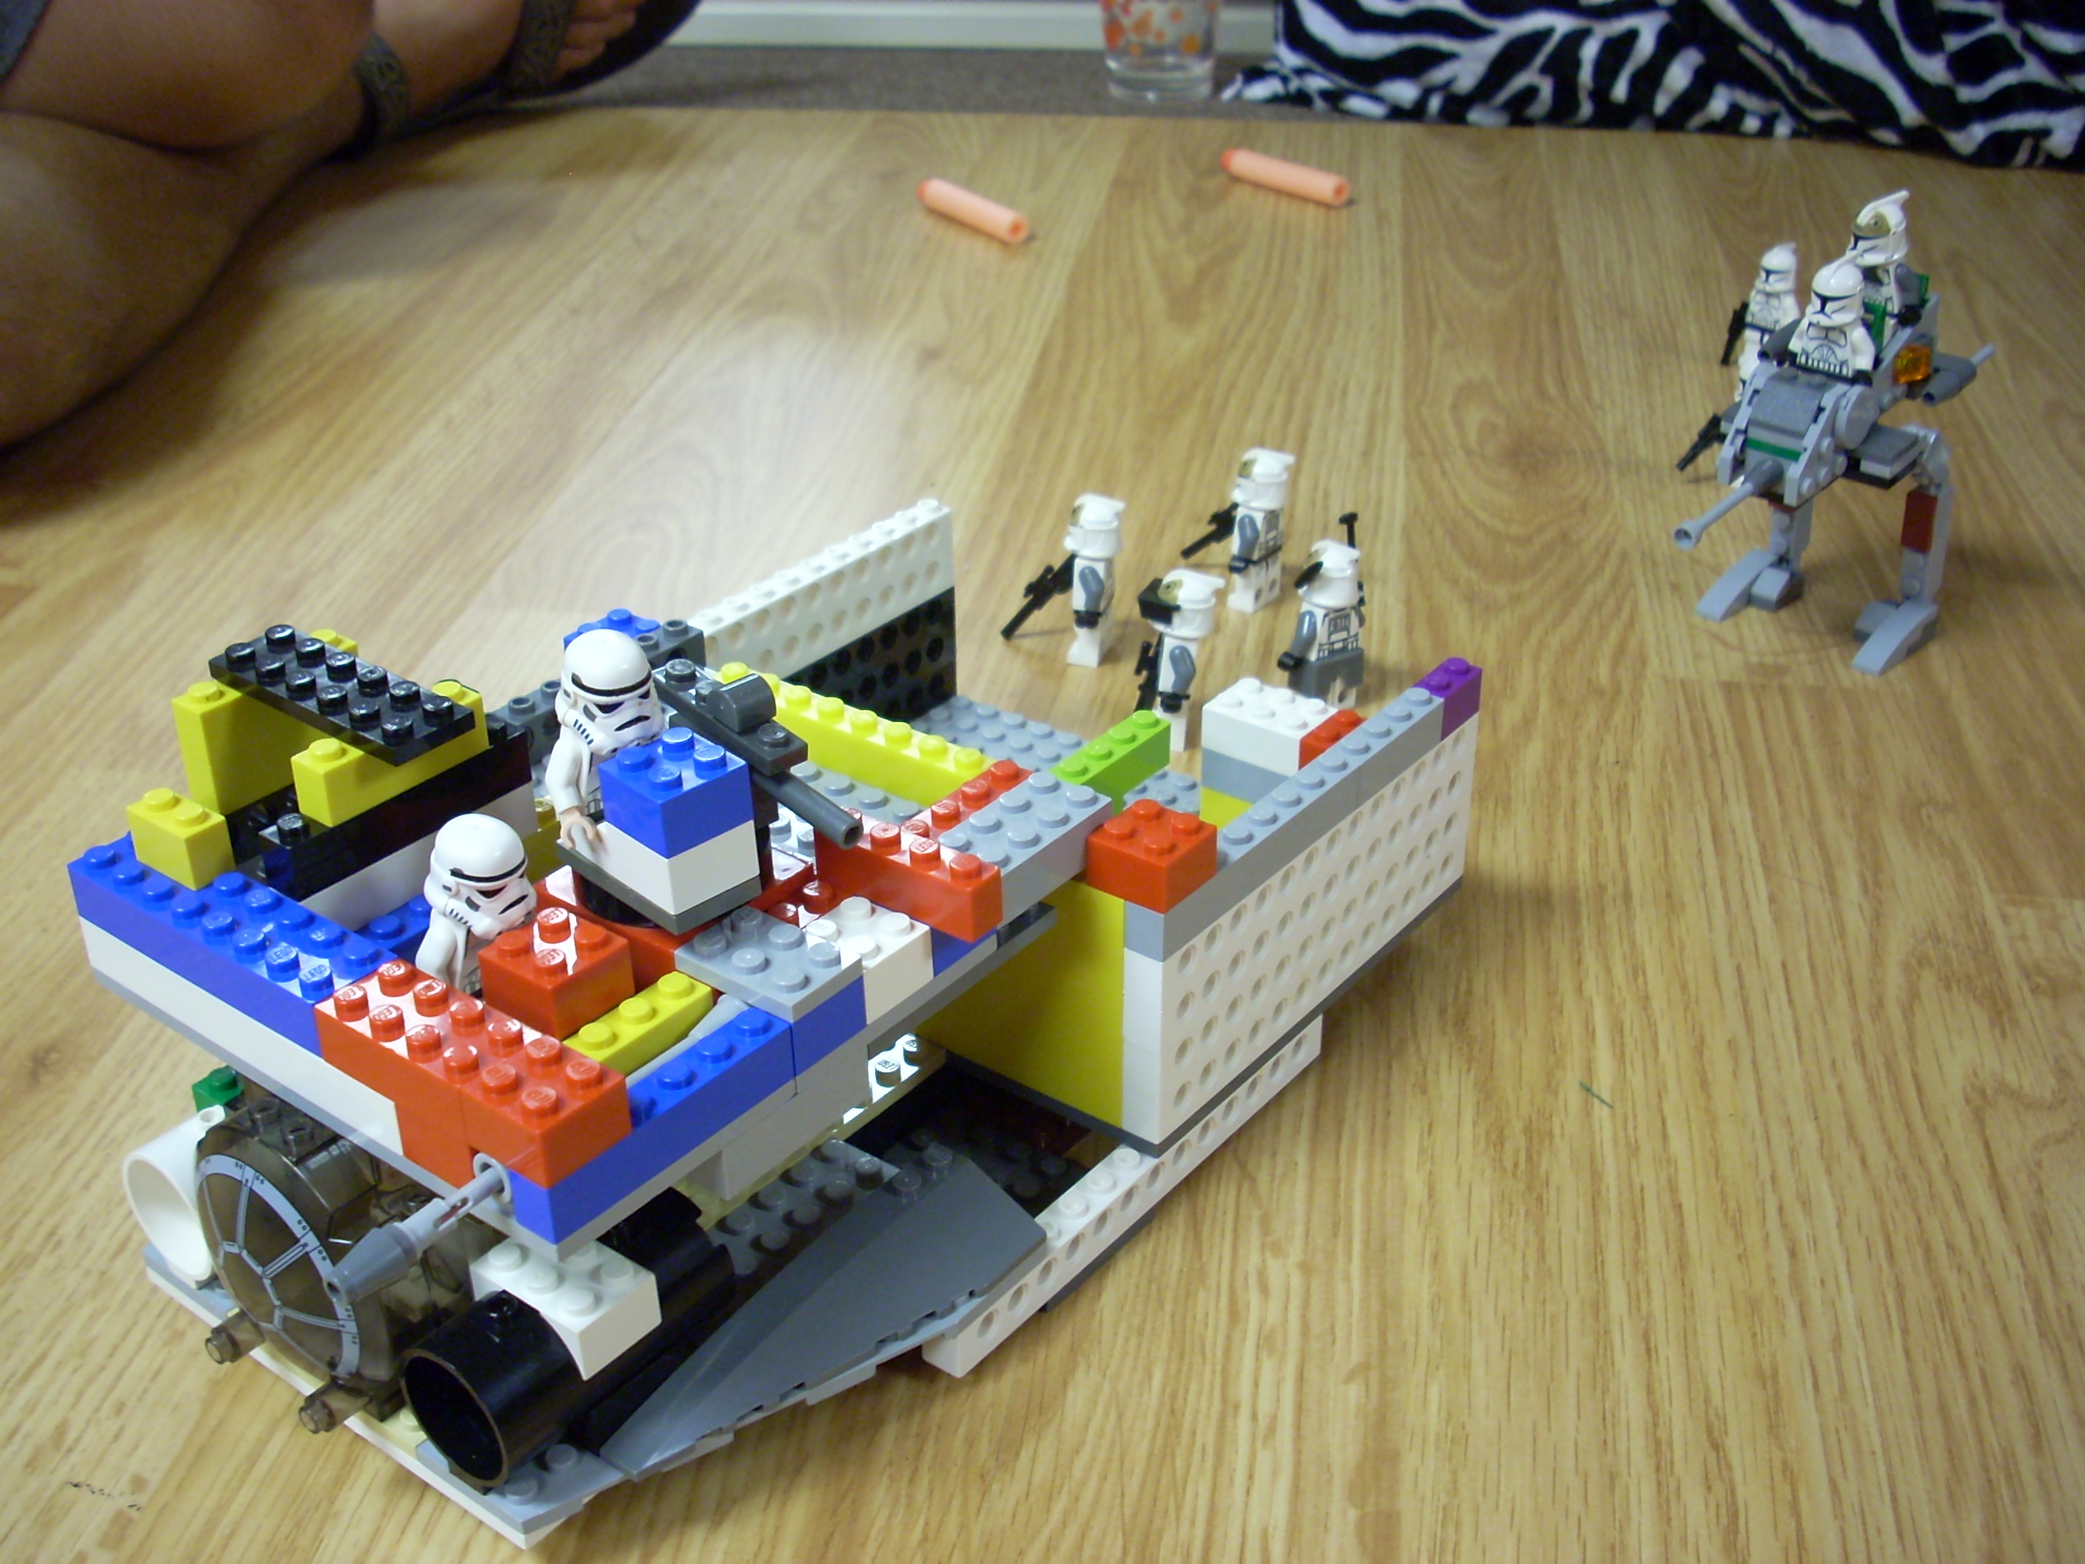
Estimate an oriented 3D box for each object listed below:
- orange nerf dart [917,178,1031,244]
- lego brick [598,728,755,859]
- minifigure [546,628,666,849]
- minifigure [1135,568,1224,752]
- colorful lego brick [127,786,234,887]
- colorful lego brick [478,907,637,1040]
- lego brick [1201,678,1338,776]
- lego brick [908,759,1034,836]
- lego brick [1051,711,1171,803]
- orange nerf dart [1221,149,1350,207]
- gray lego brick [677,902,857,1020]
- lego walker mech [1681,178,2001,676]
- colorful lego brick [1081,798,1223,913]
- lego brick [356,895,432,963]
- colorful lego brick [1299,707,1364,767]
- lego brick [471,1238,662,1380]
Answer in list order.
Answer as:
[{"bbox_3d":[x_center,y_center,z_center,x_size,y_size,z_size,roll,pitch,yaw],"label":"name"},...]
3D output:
[{"bbox_3d":[-0.032,-0.244,0.950,0.013,0.013,0.072,-21,35,-31],"label":"orange nerf dart"},{"bbox_3d":[-0.055,0.001,0.333,0.016,0.011,0.016,-27,38,-38],"label":"lego brick"},{"bbox_3d":[-0.065,-0.007,0.344,0.022,0.034,0.019,-27,38,-38],"label":"minifigure"},{"bbox_3d":[0.033,-0.031,0.544,0.022,0.044,0.025,8,31,15],"label":"minifigure"},{"bbox_3d":[-0.136,0.008,0.352,0.016,0.011,0.008,20,36,32],"label":"colorful lego brick"},{"bbox_3d":[-0.072,0.028,0.336,0.016,0.011,0.016,21,36,32],"label":"colorful lego brick"},{"bbox_3d":[0.049,-0.012,0.475,0.024,0.011,0.016,21,36,32],"label":"lego brick"},{"bbox_3d":[-0.013,0.007,0.377,0.008,0.011,0.032,20,35,32],"label":"lego brick"},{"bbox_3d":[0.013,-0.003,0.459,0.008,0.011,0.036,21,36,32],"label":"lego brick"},{"bbox_3d":[0.105,-0.266,0.978,0.013,0.013,0.072,-24,37,-35],"label":"orange nerf dart"},{"bbox_3d":[-0.042,0.027,0.343,0.024,0.005,0.016,21,36,32],"label":"gray lego brick"},{"bbox_3d":[0.191,-0.084,0.557,0.110,0.116,0.055,-27,39,-36],"label":"lego walker mech"},{"bbox_3d":[0.019,0.012,0.375,0.016,0.011,0.016,21,36,32],"label":"colorful lego brick"},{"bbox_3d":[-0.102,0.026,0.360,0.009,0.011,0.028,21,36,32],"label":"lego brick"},{"bbox_3d":[0.056,-0.006,0.427,0.008,0.011,0.016,21,36,32],"label":"colorful lego brick"},{"bbox_3d":[-0.071,0.074,0.326,0.024,0.011,0.016,21,36,32],"label":"lego brick"}]

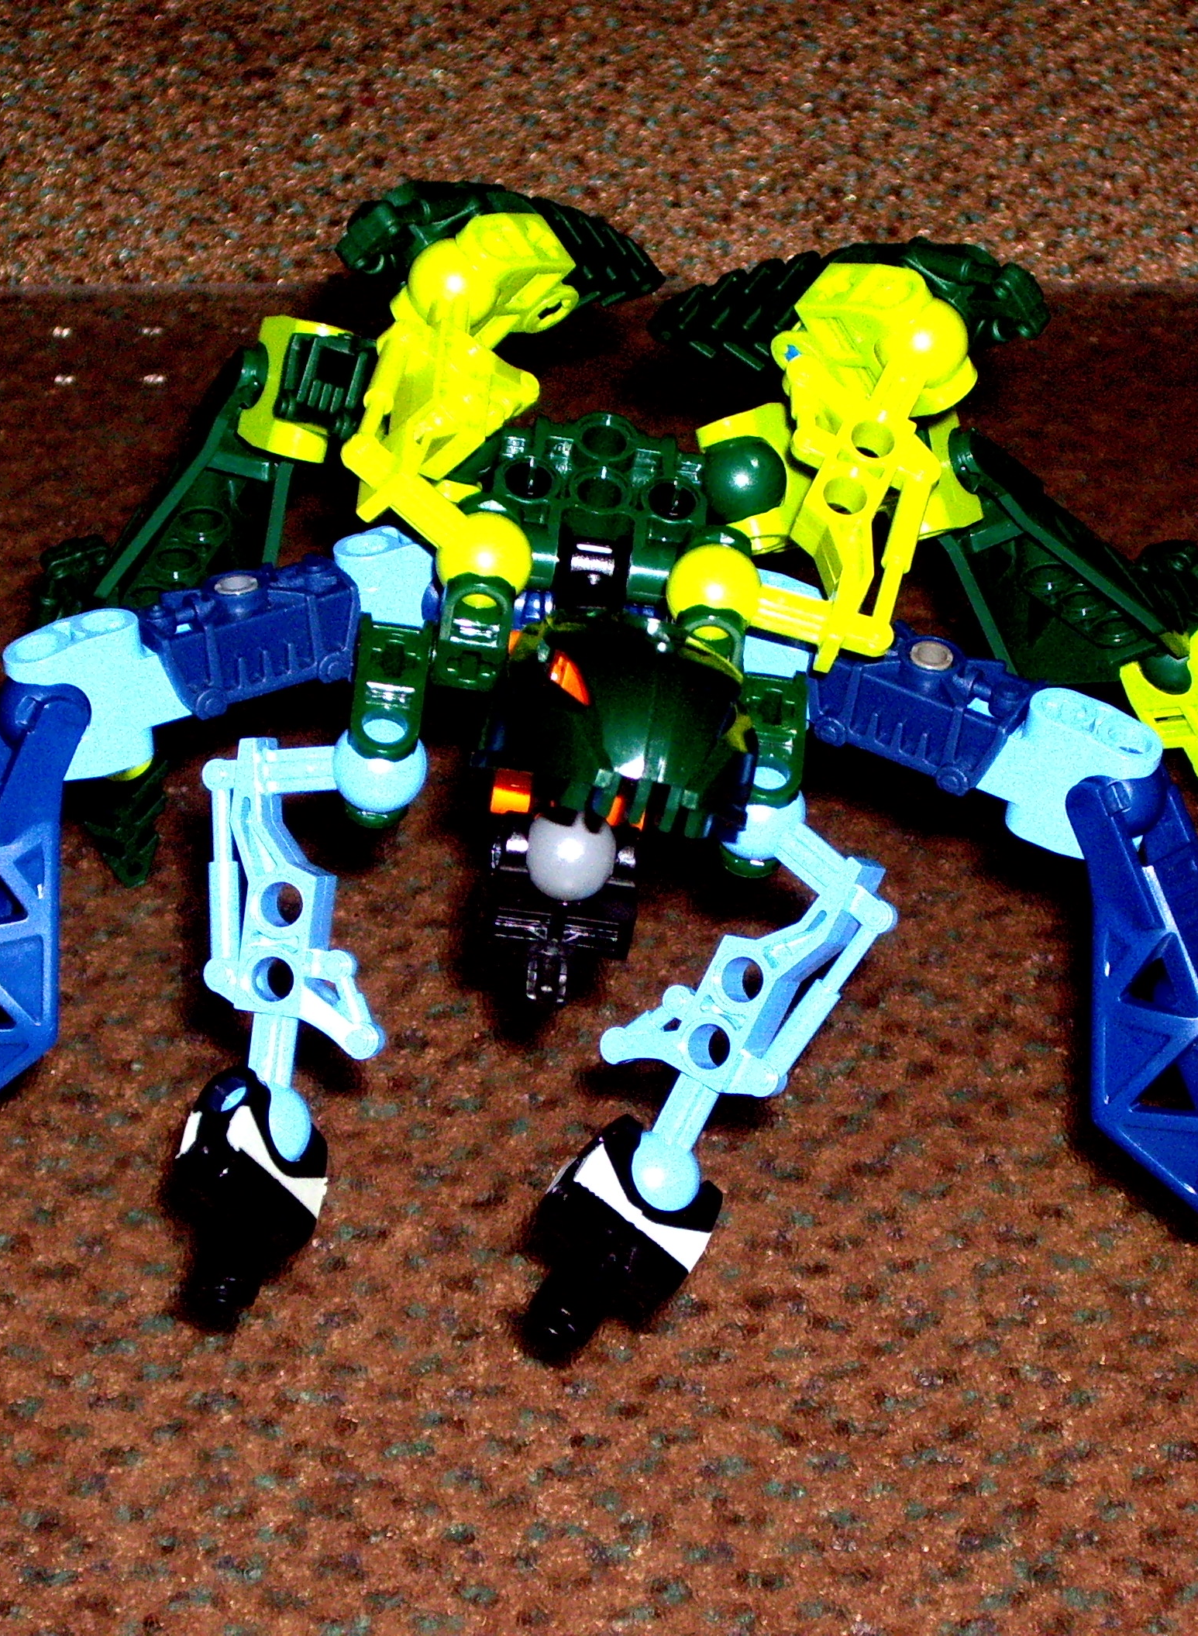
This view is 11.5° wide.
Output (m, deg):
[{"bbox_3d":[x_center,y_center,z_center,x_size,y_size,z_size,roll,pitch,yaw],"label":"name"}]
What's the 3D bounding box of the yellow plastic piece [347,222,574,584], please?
[{"bbox_3d":[-0.015,-0.047,0.659,0.025,0.017,0.049,6,45,6],"label":"yellow plastic piece"}]

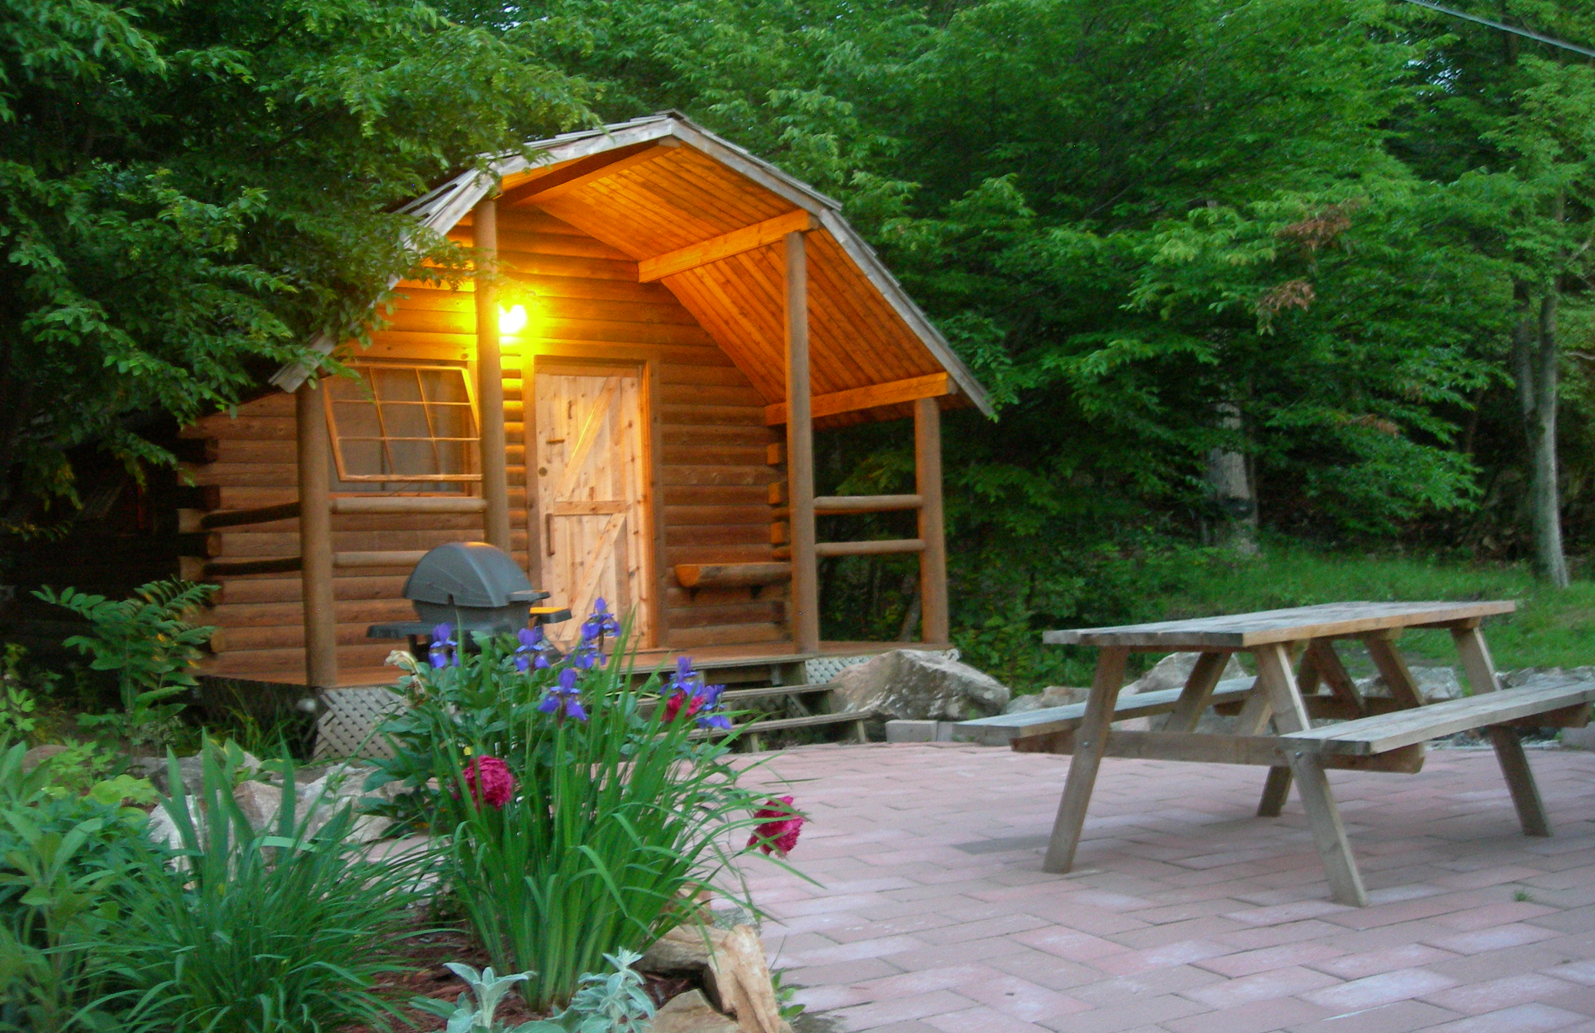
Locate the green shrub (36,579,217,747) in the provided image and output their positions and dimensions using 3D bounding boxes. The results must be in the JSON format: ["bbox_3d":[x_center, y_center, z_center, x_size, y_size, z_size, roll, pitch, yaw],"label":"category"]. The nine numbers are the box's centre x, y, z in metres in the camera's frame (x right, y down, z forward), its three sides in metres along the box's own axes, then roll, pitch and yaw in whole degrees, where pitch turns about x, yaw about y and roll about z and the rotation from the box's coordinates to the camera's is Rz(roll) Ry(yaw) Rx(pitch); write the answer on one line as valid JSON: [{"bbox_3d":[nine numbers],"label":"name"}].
[{"bbox_3d":[-3.449,0.772,9.000,0.880,0.860,0.800,-2,-2,0],"label":"green shrub"}]

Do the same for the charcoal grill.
[{"bbox_3d":[-1.543,0.704,8.339,0.680,1.170,1.050,-2,-2,13],"label":"charcoal grill"}]

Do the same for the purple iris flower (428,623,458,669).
[{"bbox_3d":[-0.790,0.290,3.900,0.070,0.100,0.070,-2,-2,0],"label":"purple iris flower"}]

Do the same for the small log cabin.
[{"bbox_3d":[-2.465,-0.592,13.093,4.980,3.460,6.330,-1,-2,-34],"label":"small log cabin"}]

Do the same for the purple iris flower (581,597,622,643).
[{"bbox_3d":[-0.426,0.226,3.800,0.085,0.100,0.085,-2,-2,0],"label":"purple iris flower"}]

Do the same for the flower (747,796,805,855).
[{"bbox_3d":[-0.049,0.681,3.850,0.122,0.128,0.120,-2,-2,0],"label":"flower"}]

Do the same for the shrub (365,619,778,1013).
[{"bbox_3d":[-0.490,0.645,3.900,0.840,0.800,0.800,-2,-2,0],"label":"shrub"}]

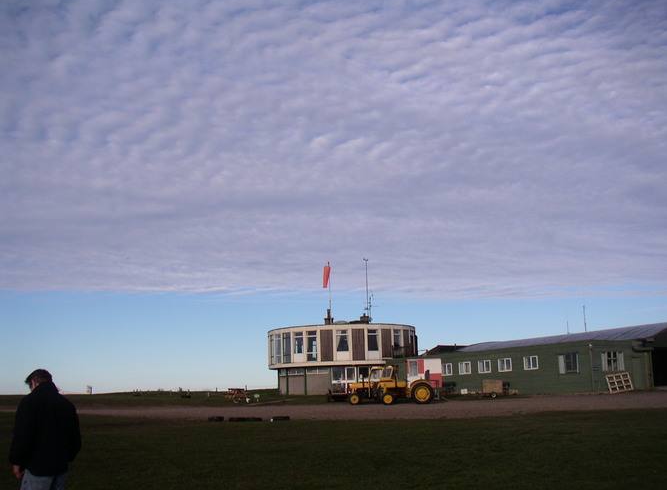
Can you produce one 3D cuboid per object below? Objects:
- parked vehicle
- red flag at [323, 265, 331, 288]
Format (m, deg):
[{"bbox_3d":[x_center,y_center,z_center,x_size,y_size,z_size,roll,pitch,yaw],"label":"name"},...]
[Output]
[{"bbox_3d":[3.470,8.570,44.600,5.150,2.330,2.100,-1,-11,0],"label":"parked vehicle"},{"bbox_3d":[-0.580,2.630,61.000,0.620,1.800,0.500,-1,-11,0],"label":"red flag"}]

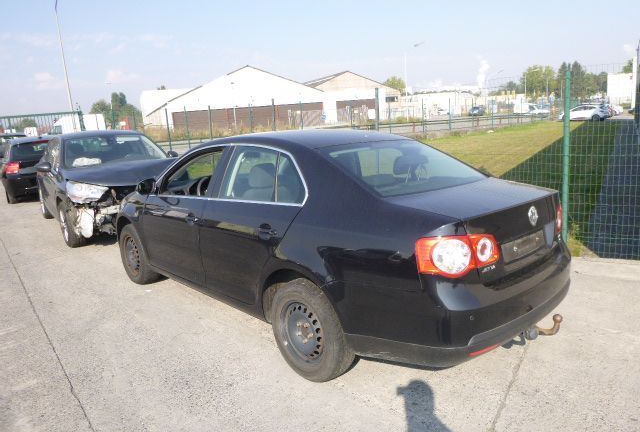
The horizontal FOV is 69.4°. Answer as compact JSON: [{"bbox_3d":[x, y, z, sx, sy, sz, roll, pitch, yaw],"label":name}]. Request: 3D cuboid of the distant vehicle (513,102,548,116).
[{"bbox_3d":[27.391,-13.695,60.000,4.800,1.900,1.850,-2,11,0],"label":"distant vehicle"}]

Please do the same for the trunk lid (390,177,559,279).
[{"bbox_3d":[0.968,0.044,2.721,1.160,0.400,0.590,-13,15,-42],"label":"trunk lid"}]

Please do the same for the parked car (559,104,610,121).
[{"bbox_3d":[24.828,-9.713,43.500,4.300,1.470,1.800,6,14,37],"label":"parked car"}]

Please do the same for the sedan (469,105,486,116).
[{"bbox_3d":[21.154,-14.125,62.000,1.800,1.450,4.400,4,13,30],"label":"sedan"}]

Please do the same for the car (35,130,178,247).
[{"bbox_3d":[-3.543,-0.610,7.757,1.840,1.490,4.250,-11,14,-35],"label":"car"}]

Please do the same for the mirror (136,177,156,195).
[{"bbox_3d":[-1.436,-0.250,3.832,0.190,0.150,0.110,-13,15,-42],"label":"mirror"}]

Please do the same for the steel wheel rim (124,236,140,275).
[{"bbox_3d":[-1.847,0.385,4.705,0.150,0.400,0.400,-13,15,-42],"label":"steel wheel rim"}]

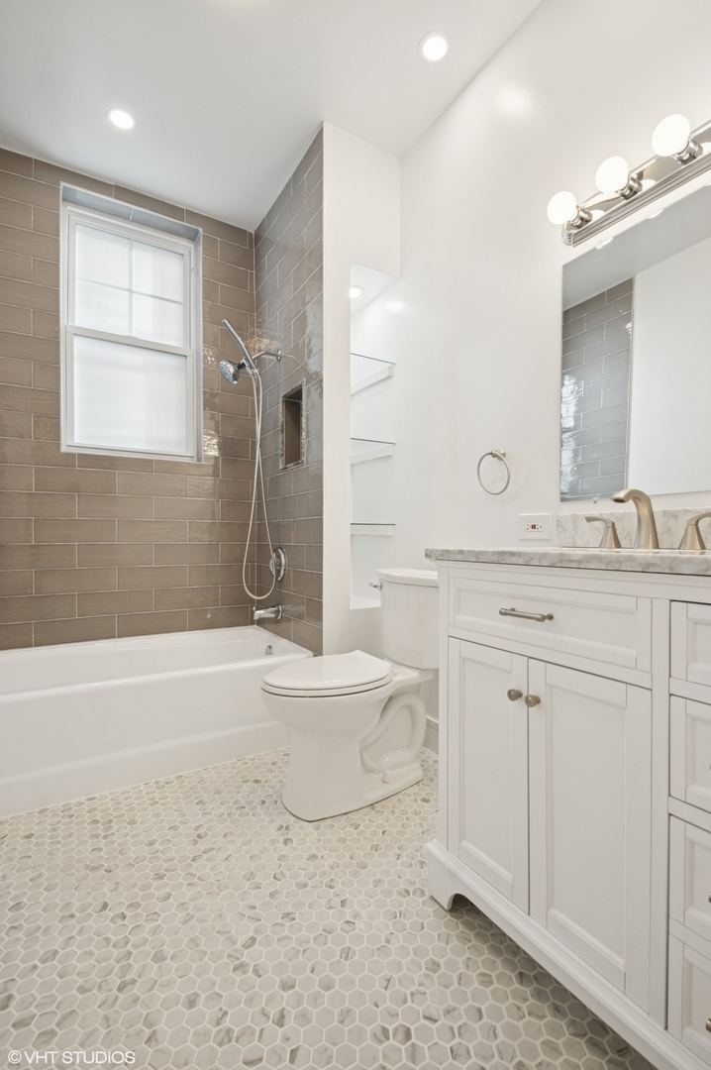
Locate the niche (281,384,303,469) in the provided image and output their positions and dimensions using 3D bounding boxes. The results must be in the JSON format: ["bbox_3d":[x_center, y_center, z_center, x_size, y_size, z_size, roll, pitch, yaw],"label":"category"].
[{"bbox_3d":[-0.253,-0.501,2.103,0.095,0.374,0.276,0,0,-31],"label":"niche"}]

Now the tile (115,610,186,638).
[{"bbox_3d":[-0.962,0.422,2.123,0.309,0.102,0.009,0,0,-32],"label":"tile"}]

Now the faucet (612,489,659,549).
[{"bbox_3d":[0.690,-0.039,1.095,0.155,0.149,0.052,0,0,-30],"label":"faucet"}]

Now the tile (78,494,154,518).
[{"bbox_3d":[-1.184,-0.137,2.212,0.336,0.115,0.010,0,0,-29],"label":"tile"}]

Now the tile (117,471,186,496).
[{"bbox_3d":[-0.960,-0.234,2.121,0.309,0.106,0.009,0,0,-32],"label":"tile"}]

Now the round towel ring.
[{"bbox_3d":[0.485,-0.212,1.532,0.062,0.154,0.144,0,0,-32],"label":"round towel ring"}]

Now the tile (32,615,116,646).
[{"bbox_3d":[-1.333,0.457,2.131,0.338,0.115,0.010,0,0,-29],"label":"tile"}]

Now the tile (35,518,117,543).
[{"bbox_3d":[-1.304,-0.016,2.087,0.328,0.115,0.010,0,0,-31],"label":"tile"}]

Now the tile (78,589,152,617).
[{"bbox_3d":[-1.162,0.336,2.172,0.328,0.115,0.010,0,0,-31],"label":"tile"}]

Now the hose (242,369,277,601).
[{"bbox_3d":[-0.460,-0.242,2.141,0.165,1.111,0.080,0,0,-31],"label":"hose"}]

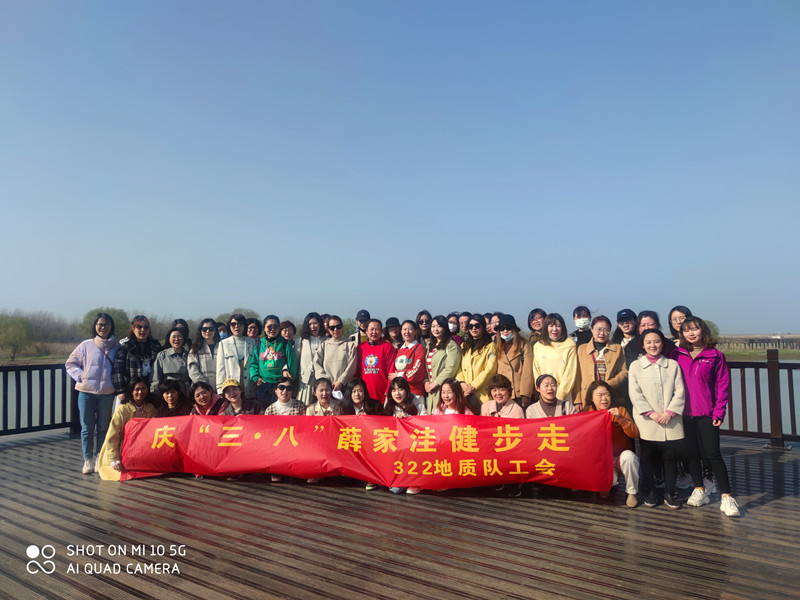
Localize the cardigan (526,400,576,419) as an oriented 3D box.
[{"bbox_3d":[1.378,1.147,5.017,0.480,0.530,0.350,-1,-4,12],"label":"cardigan"}]

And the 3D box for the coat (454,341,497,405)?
[{"bbox_3d":[0.772,0.840,5.600,0.460,0.860,0.300,-1,-4,16],"label":"coat"}]

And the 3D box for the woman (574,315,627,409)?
[{"bbox_3d":[1.934,0.972,5.299,0.500,1.638,0.310,-1,-4,19],"label":"woman"}]

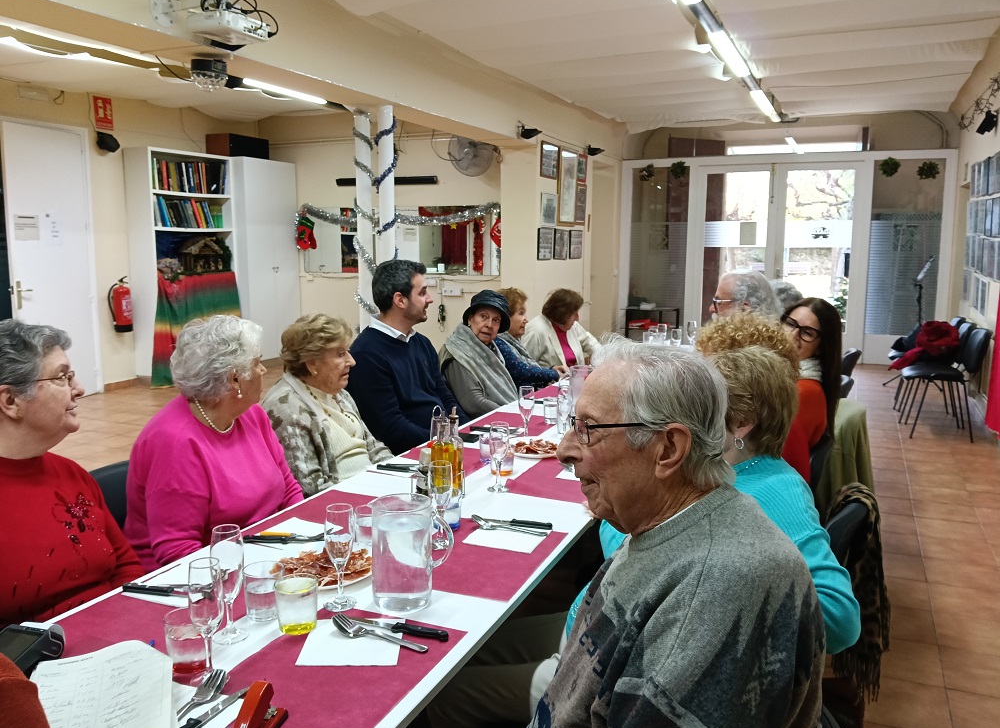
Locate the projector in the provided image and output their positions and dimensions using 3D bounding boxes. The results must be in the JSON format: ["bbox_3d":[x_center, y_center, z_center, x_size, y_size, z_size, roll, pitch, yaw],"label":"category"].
[{"bbox_3d":[-1.223,-1.506,3.525,0.215,0.085,0.285,4,10,24],"label":"projector"}]

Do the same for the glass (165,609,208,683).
[{"bbox_3d":[-0.501,0.449,1.249,0.073,0.087,0.073,0,9,0],"label":"glass"}]

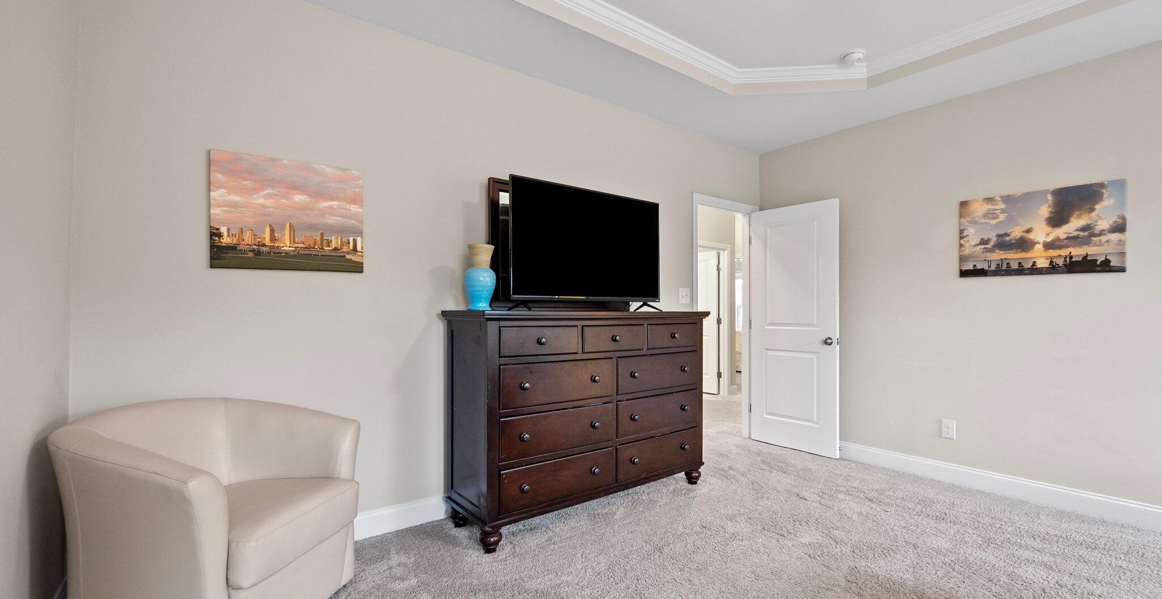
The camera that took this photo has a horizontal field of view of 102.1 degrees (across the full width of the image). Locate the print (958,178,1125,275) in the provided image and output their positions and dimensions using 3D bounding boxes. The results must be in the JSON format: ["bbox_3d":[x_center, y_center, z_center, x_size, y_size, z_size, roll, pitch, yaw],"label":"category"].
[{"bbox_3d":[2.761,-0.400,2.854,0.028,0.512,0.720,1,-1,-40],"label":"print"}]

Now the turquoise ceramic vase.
[{"bbox_3d":[-0.527,-0.115,2.460,0.164,0.350,0.164,1,-1,-37],"label":"turquoise ceramic vase"}]

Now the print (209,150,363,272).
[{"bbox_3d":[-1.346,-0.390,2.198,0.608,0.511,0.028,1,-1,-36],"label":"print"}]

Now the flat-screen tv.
[{"bbox_3d":[0.056,-0.311,2.776,1.101,0.645,0.069,1,-1,-37],"label":"flat-screen tv"}]

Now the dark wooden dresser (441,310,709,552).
[{"bbox_3d":[0.065,0.645,2.807,1.638,1.143,0.479,1,-1,-37],"label":"dark wooden dresser"}]

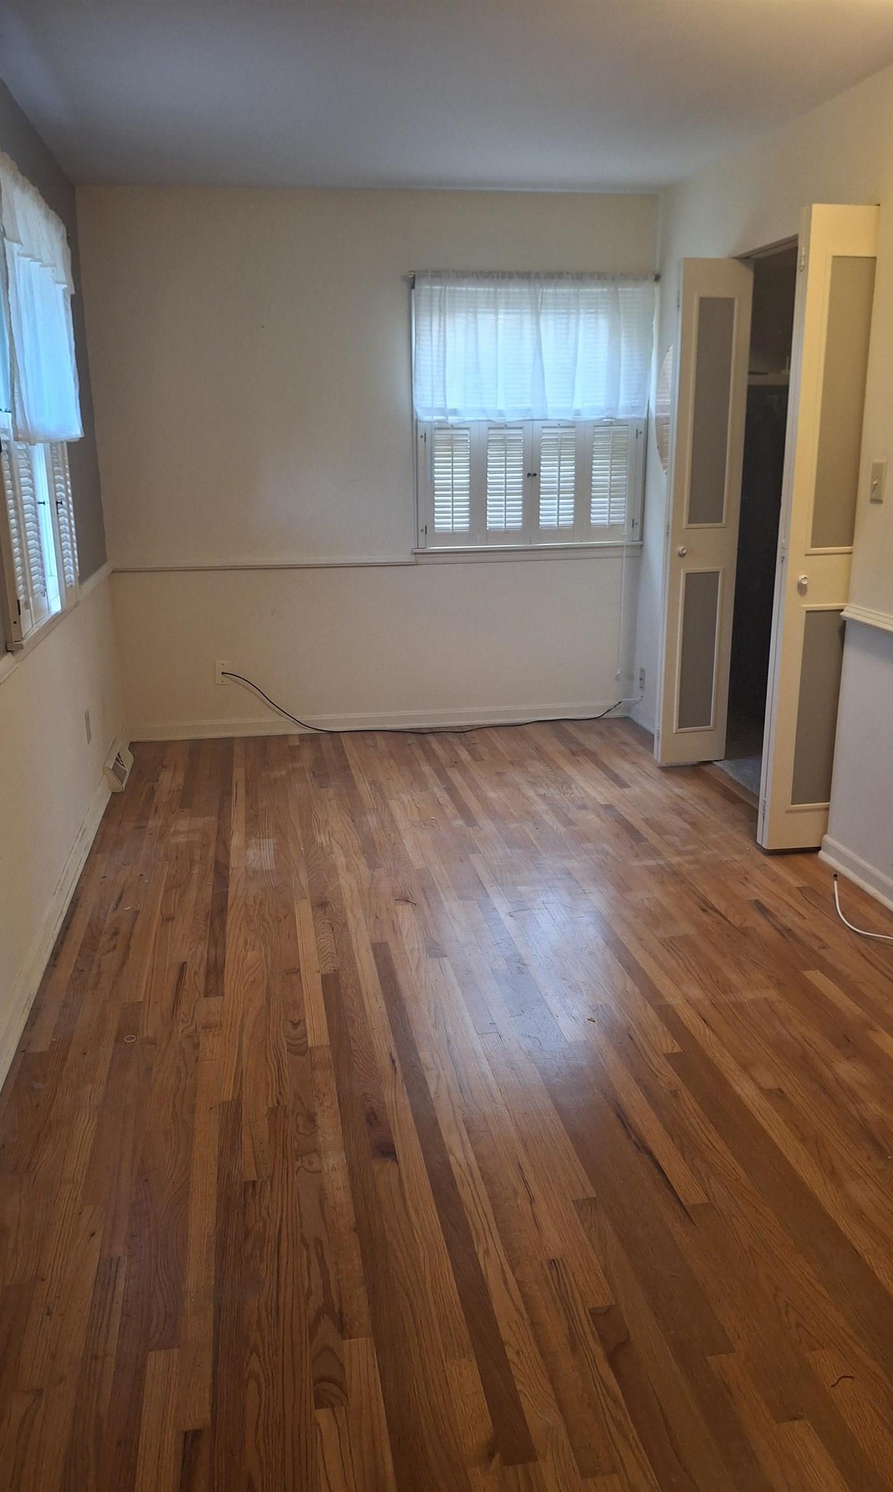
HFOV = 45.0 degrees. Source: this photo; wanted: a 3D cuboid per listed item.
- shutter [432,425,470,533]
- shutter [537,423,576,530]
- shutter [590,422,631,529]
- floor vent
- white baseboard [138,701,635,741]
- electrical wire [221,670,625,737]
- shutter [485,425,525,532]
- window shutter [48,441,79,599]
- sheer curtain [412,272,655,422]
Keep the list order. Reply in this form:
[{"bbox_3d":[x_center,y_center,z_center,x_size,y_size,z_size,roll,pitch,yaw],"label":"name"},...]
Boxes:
[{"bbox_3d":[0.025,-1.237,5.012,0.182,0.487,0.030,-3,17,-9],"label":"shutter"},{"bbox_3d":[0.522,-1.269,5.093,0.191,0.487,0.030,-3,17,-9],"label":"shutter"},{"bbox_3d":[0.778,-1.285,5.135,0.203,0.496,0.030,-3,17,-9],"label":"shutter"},{"bbox_3d":[-1.393,0.073,4.592,0.069,0.117,0.410,-3,17,-9],"label":"floor vent"},{"bbox_3d":[-0.281,-0.125,5.285,2.465,0.092,0.030,-3,17,-9],"label":"white baseboard"},{"bbox_3d":[-0.068,-0.230,5.232,1.970,0.320,0.140,-3,17,-9],"label":"electrical wire"},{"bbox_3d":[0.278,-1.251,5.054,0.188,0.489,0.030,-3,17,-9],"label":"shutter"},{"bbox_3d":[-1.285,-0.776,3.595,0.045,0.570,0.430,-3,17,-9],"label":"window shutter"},{"bbox_3d":[0.393,-1.797,4.877,1.088,0.610,0.070,-3,17,-9],"label":"sheer curtain"}]

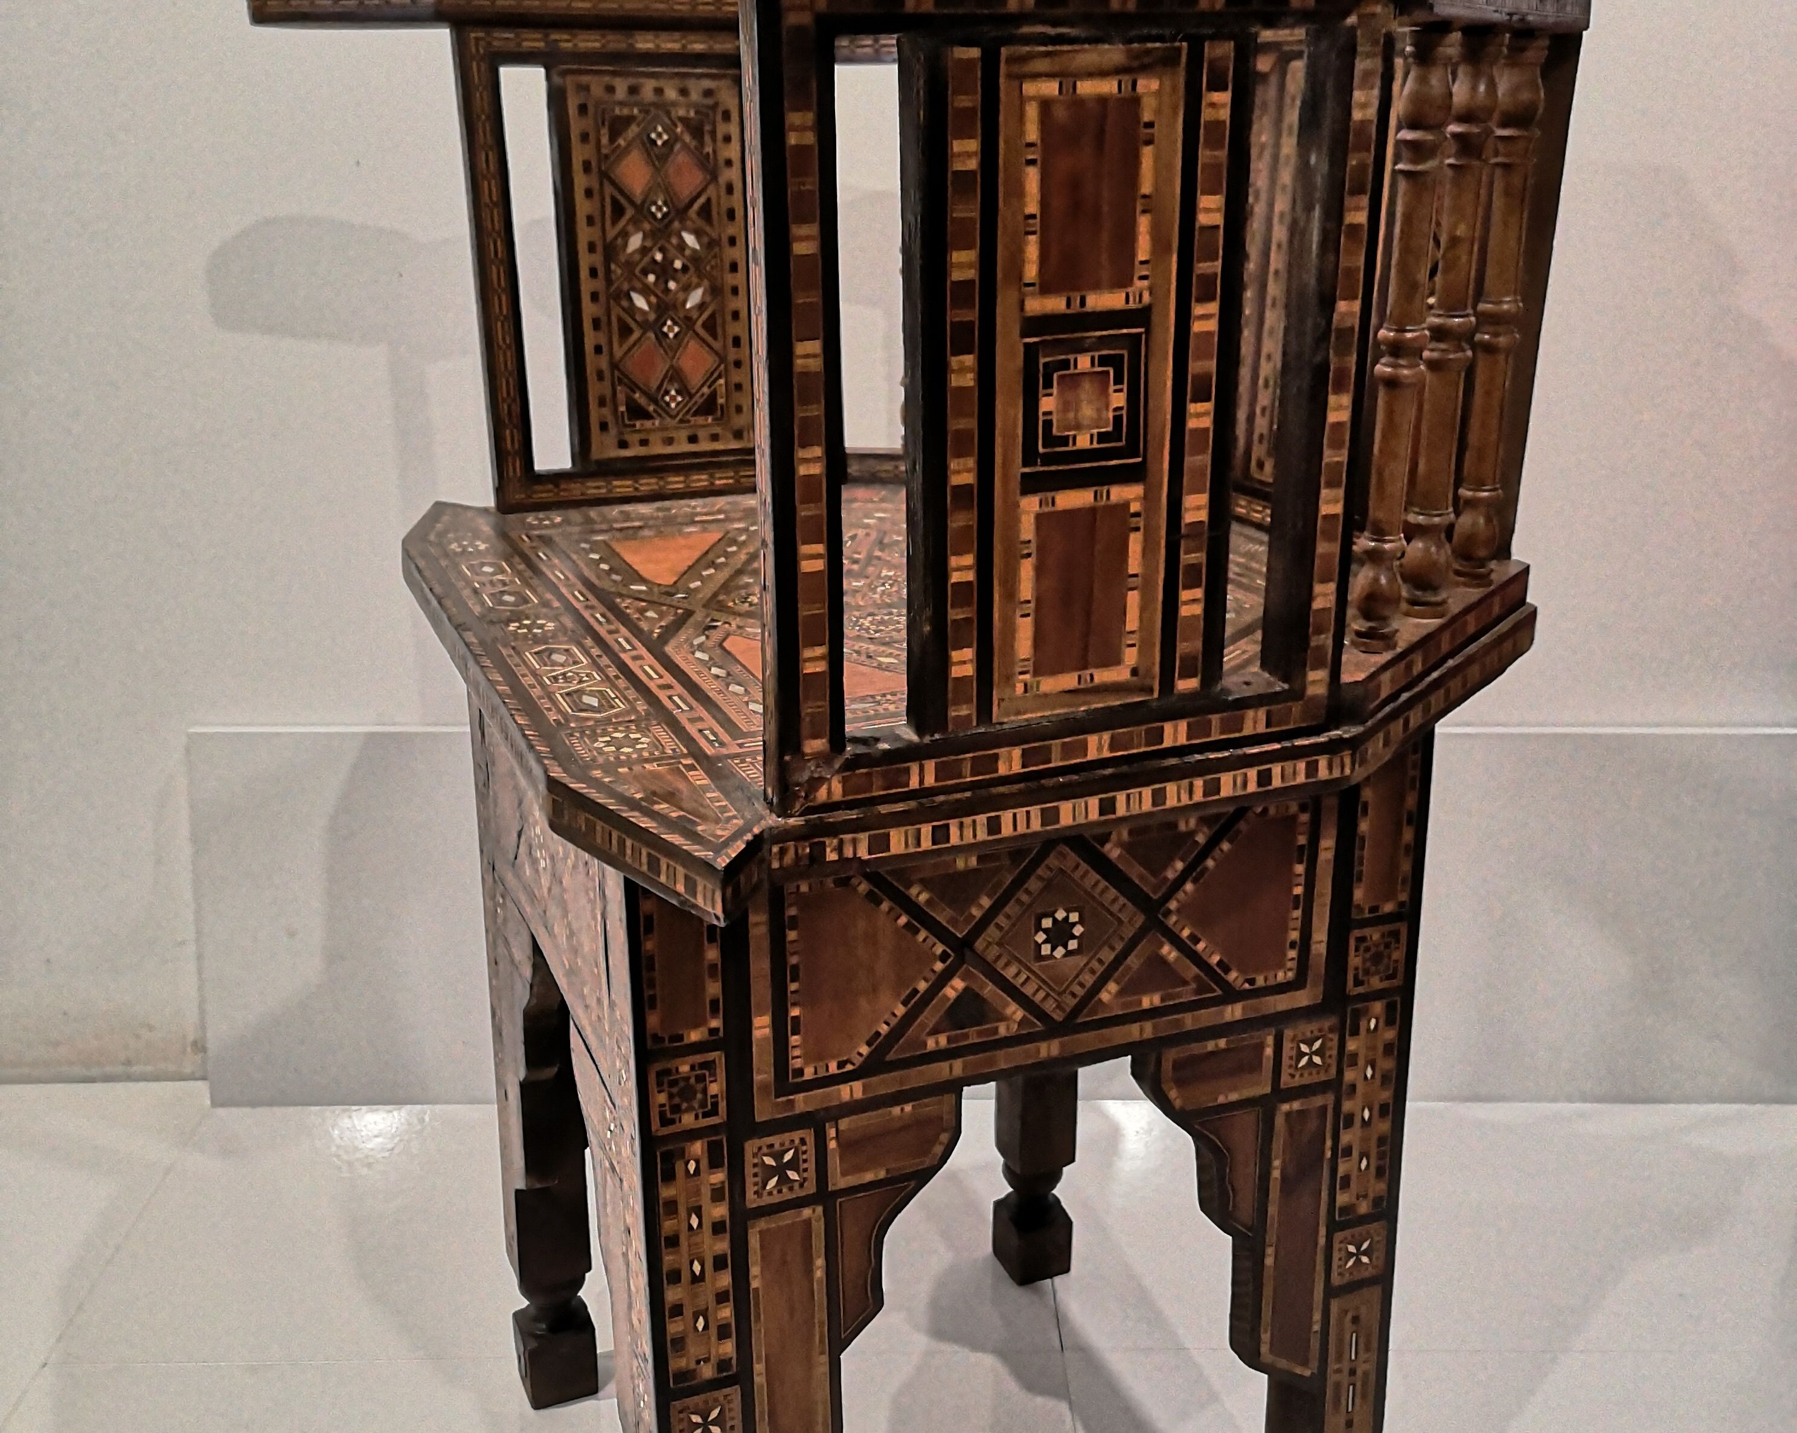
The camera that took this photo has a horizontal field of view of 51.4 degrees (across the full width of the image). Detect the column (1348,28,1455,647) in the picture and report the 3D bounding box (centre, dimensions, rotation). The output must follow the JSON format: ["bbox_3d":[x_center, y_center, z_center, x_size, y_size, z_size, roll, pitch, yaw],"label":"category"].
[{"bbox_3d":[0.183,-0.132,0.678,0.018,0.220,0.018,12,20,32],"label":"column"}]

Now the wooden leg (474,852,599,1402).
[{"bbox_3d":[-0.188,0.230,1.032,0.049,0.334,0.062,-8,19,-20],"label":"wooden leg"}]

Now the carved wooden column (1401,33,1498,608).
[{"bbox_3d":[0.215,-0.148,0.727,0.018,0.220,0.018,12,21,32],"label":"carved wooden column"}]

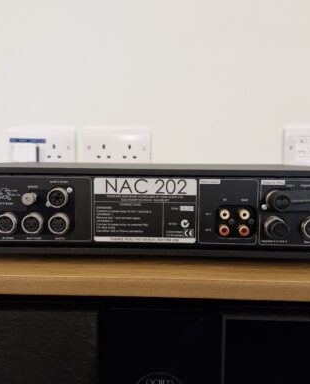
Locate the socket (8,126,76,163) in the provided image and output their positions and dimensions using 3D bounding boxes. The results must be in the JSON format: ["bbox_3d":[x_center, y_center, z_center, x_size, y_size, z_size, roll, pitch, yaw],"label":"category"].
[{"bbox_3d":[-0.247,-0.098,0.747,0.146,0.086,0.013,1,5,3],"label":"socket"}]

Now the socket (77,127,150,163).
[{"bbox_3d":[-0.083,-0.095,0.738,0.146,0.086,0.013,1,5,3],"label":"socket"}]

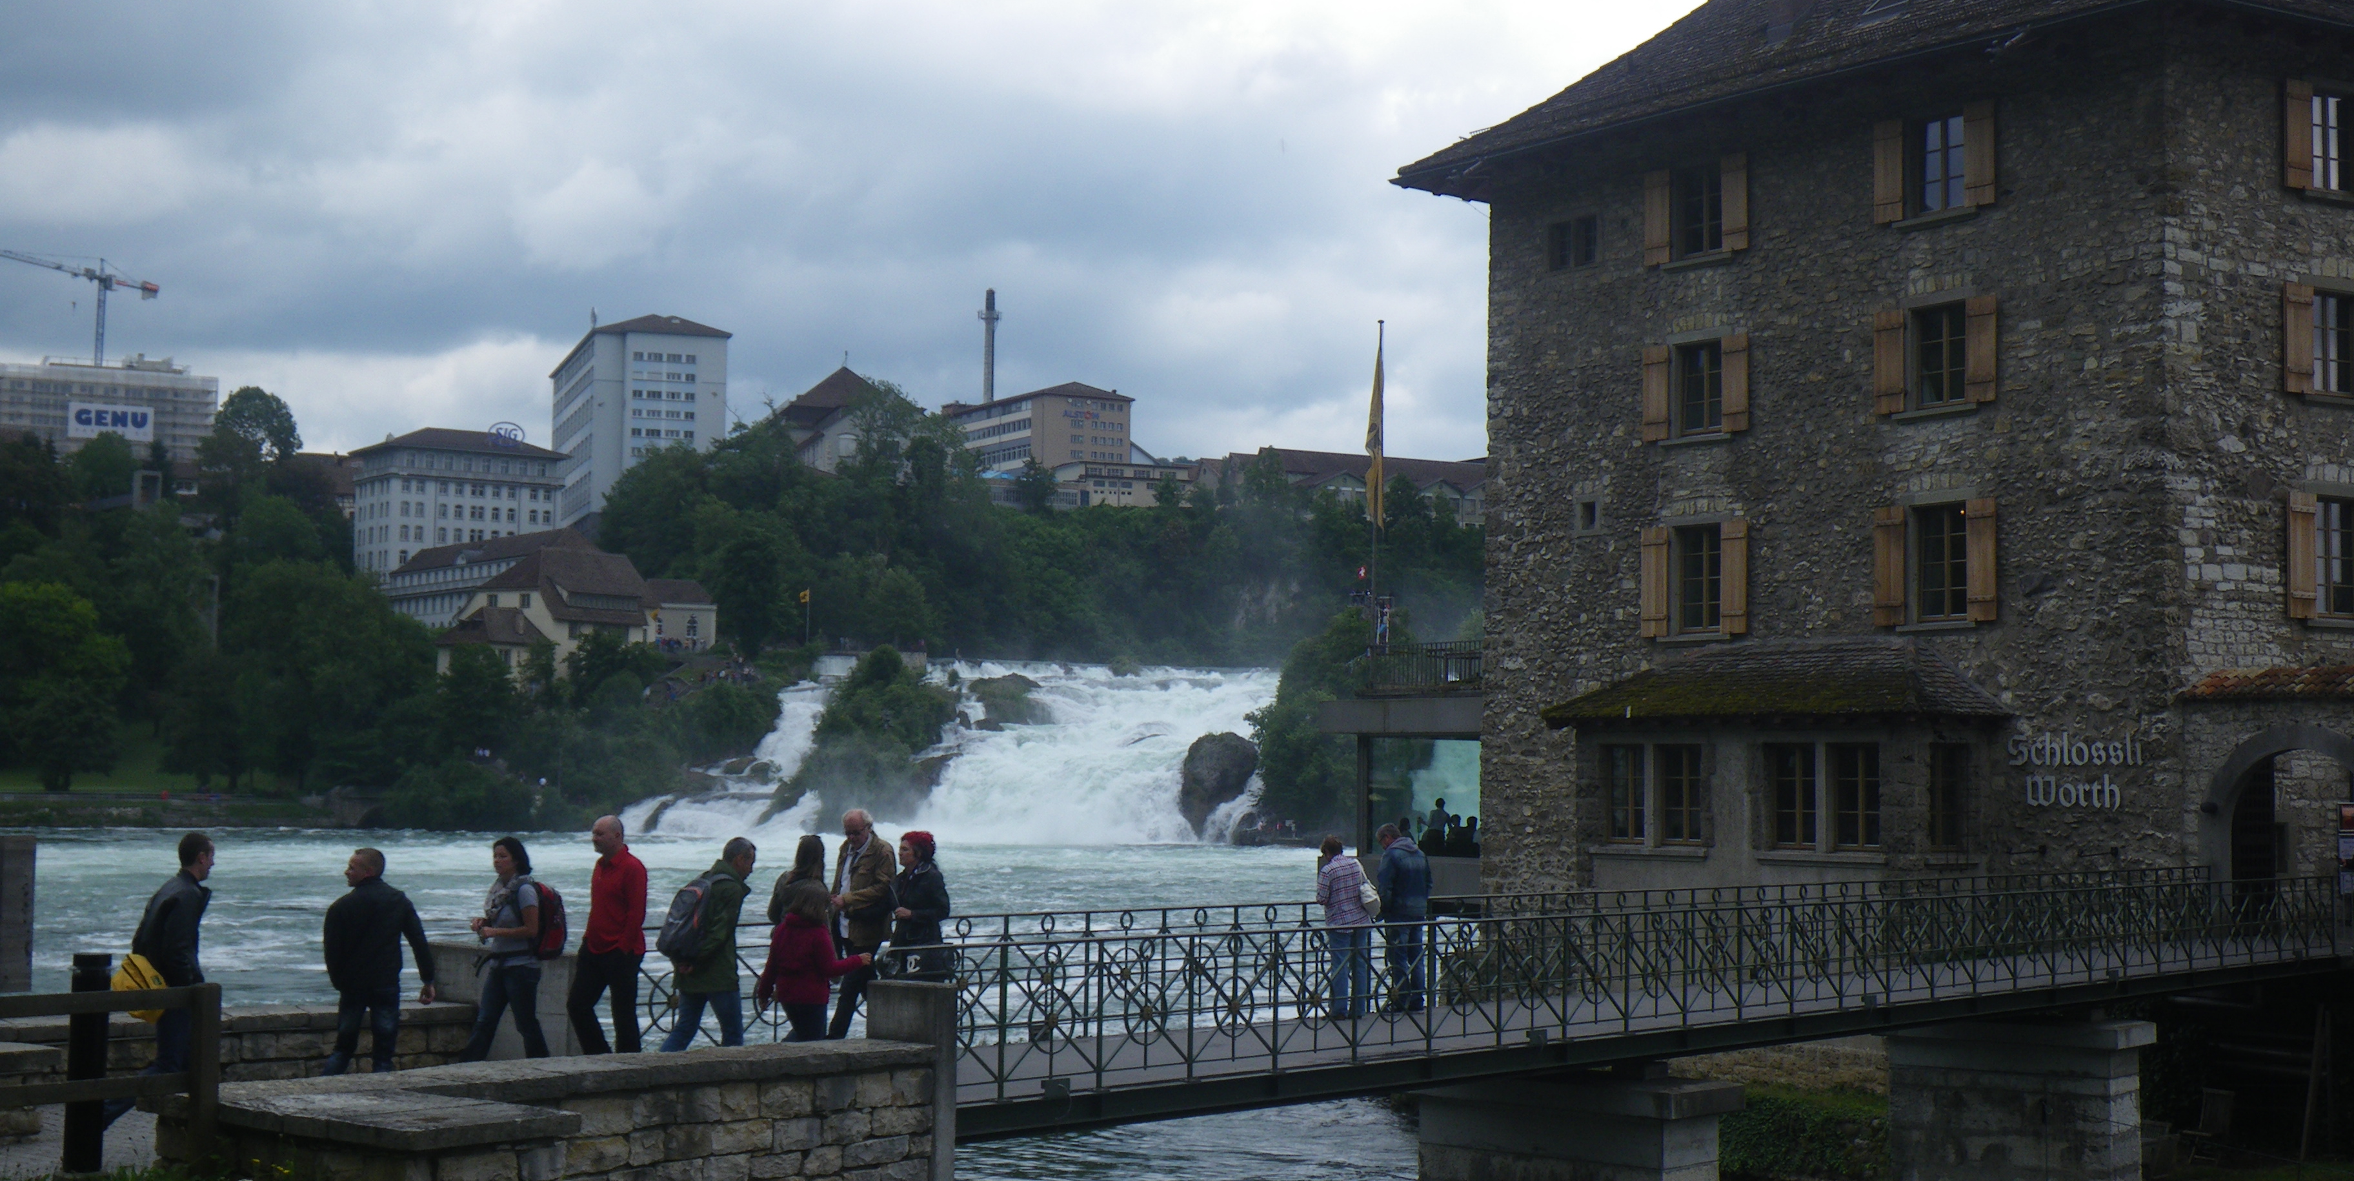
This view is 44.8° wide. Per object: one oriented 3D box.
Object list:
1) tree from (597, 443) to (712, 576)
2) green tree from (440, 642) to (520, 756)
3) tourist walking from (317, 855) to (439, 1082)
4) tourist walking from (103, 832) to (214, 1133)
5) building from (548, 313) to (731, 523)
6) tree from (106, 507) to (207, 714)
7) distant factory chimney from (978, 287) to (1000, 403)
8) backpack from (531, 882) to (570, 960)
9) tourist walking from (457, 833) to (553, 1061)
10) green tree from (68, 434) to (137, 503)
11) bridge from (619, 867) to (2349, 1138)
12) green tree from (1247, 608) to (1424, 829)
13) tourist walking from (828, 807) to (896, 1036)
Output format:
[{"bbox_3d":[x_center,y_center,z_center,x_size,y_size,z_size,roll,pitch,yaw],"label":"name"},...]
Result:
[{"bbox_3d":[-71.320,-10.798,390.000,15.820,18.830,15.030,1,-4,-10],"label":"tree"},{"bbox_3d":[-74.433,11.784,305.000,8.840,11.980,8.400,1,-4,-14],"label":"green tree"},{"bbox_3d":[-4.770,2.391,16.937,0.620,1.710,0.430,3,-5,-30],"label":"tourist walking"},{"bbox_3d":[-5.784,2.227,16.200,0.600,1.700,0.500,2,-4,-25],"label":"tourist walking"},{"bbox_3d":[-96.127,-25.841,508.814,23.095,38.000,45.000,2,-4,-20],"label":"building"},{"bbox_3d":[-110.786,2.395,310.000,10.980,22.960,12.000,2,-4,-20],"label":"tree"},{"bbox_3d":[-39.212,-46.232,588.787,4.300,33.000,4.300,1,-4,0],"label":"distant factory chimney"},{"bbox_3d":[-3.766,1.982,17.150,0.220,0.470,0.300,3,-5,-28],"label":"backpack"},{"bbox_3d":[-4.016,2.329,17.038,0.560,1.700,0.480,3,-5,-28],"label":"tourist walking"},{"bbox_3d":[-150.547,-17.128,400.000,9.500,10.000,9.500,1,-4,0],"label":"green tree"},{"bbox_3d":[5.815,3.796,29.361,2.800,1.300,26.650,-3,-5,41],"label":"bridge"},{"bbox_3d":[15.948,13.074,288.000,17.990,22.620,15.000,0,-4,3],"label":"green tree"},{"bbox_3d":[-2.297,2.491,20.800,0.520,1.800,0.500,-2,-4,30],"label":"tourist walking"}]

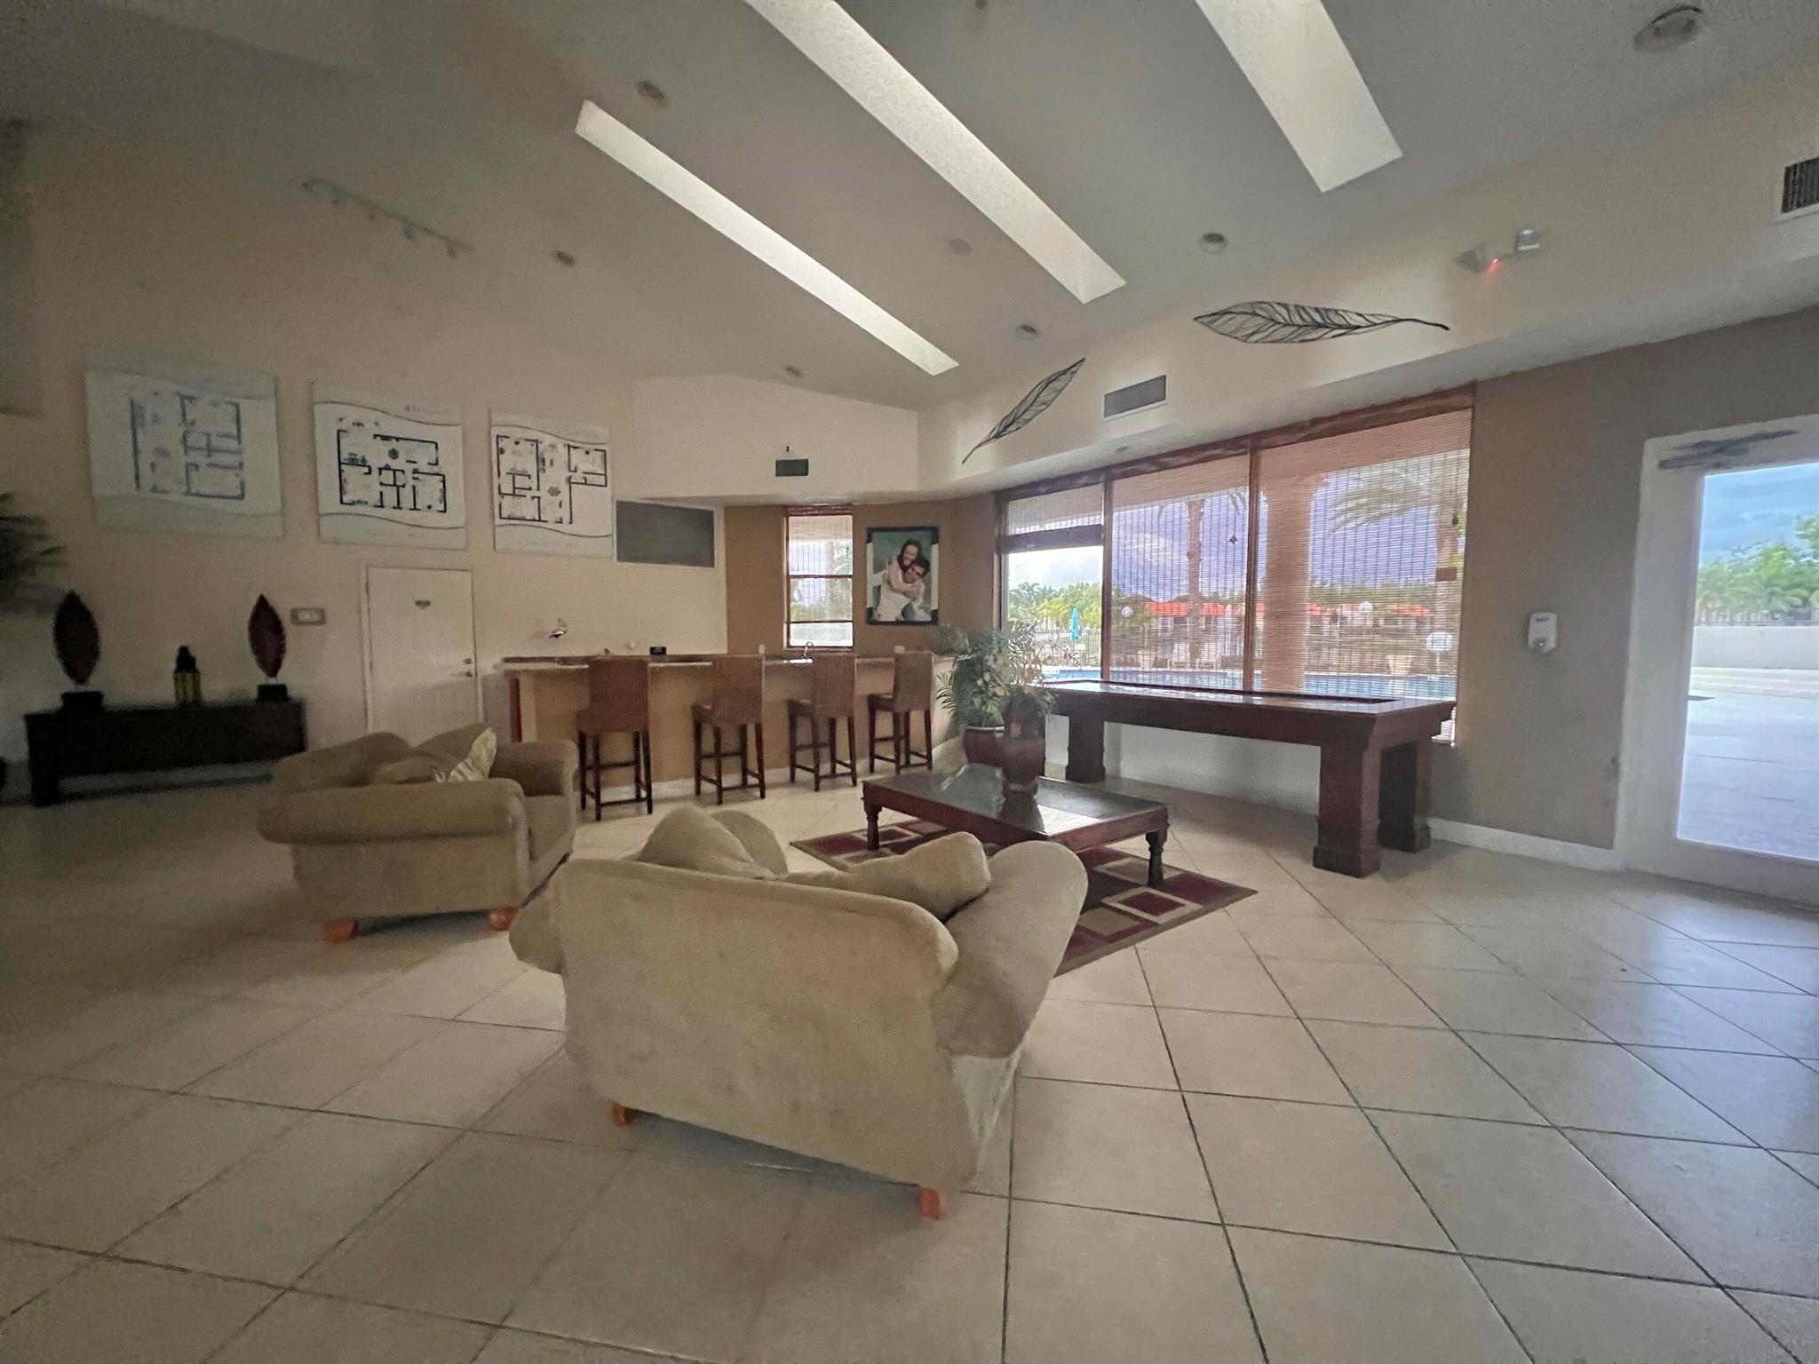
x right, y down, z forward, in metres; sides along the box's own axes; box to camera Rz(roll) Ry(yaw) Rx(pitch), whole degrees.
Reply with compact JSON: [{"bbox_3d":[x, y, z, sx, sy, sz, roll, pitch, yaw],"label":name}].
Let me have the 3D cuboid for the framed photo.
[{"bbox_3d":[-0.084,-1.274,8.252,0.890,1.170,0.050,1,4,15],"label":"framed photo"}]

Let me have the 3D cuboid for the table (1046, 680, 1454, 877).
[{"bbox_3d":[2.103,0.541,5.063,1.130,0.934,2.740,-3,5,-38],"label":"table"}]

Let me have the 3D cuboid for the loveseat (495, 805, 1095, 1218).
[{"bbox_3d":[-0.239,0.814,2.116,1.466,0.822,0.959,1,4,20],"label":"loveseat"}]

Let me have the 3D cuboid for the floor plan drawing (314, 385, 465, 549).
[{"bbox_3d":[-5.234,-2.141,6.934,1.210,1.530,0.045,-3,5,-35],"label":"floor plan drawing"}]

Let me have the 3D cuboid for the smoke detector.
[{"bbox_3d":[3.184,-2.713,2.863,0.190,0.050,0.190,18,-7,-34],"label":"smoke detector"}]

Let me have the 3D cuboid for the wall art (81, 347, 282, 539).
[{"bbox_3d":[-6.284,-2.033,5.966,1.148,1.466,0.034,-3,5,-37],"label":"wall art"}]

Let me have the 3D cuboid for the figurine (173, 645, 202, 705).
[{"bbox_3d":[-6.375,-0.052,6.044,0.170,0.530,0.150,-3,5,-35],"label":"figurine"}]

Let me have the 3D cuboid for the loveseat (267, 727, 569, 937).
[{"bbox_3d":[-2.328,0.727,3.547,0.880,0.820,1.360,-1,4,-11],"label":"loveseat"}]

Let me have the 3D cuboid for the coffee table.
[{"bbox_3d":[0.549,0.869,4.044,0.938,0.436,1.514,-3,5,-38],"label":"coffee table"}]

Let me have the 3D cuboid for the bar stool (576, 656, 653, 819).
[{"bbox_3d":[-2.266,0.406,5.247,0.425,1.215,0.459,-3,5,-35],"label":"bar stool"}]

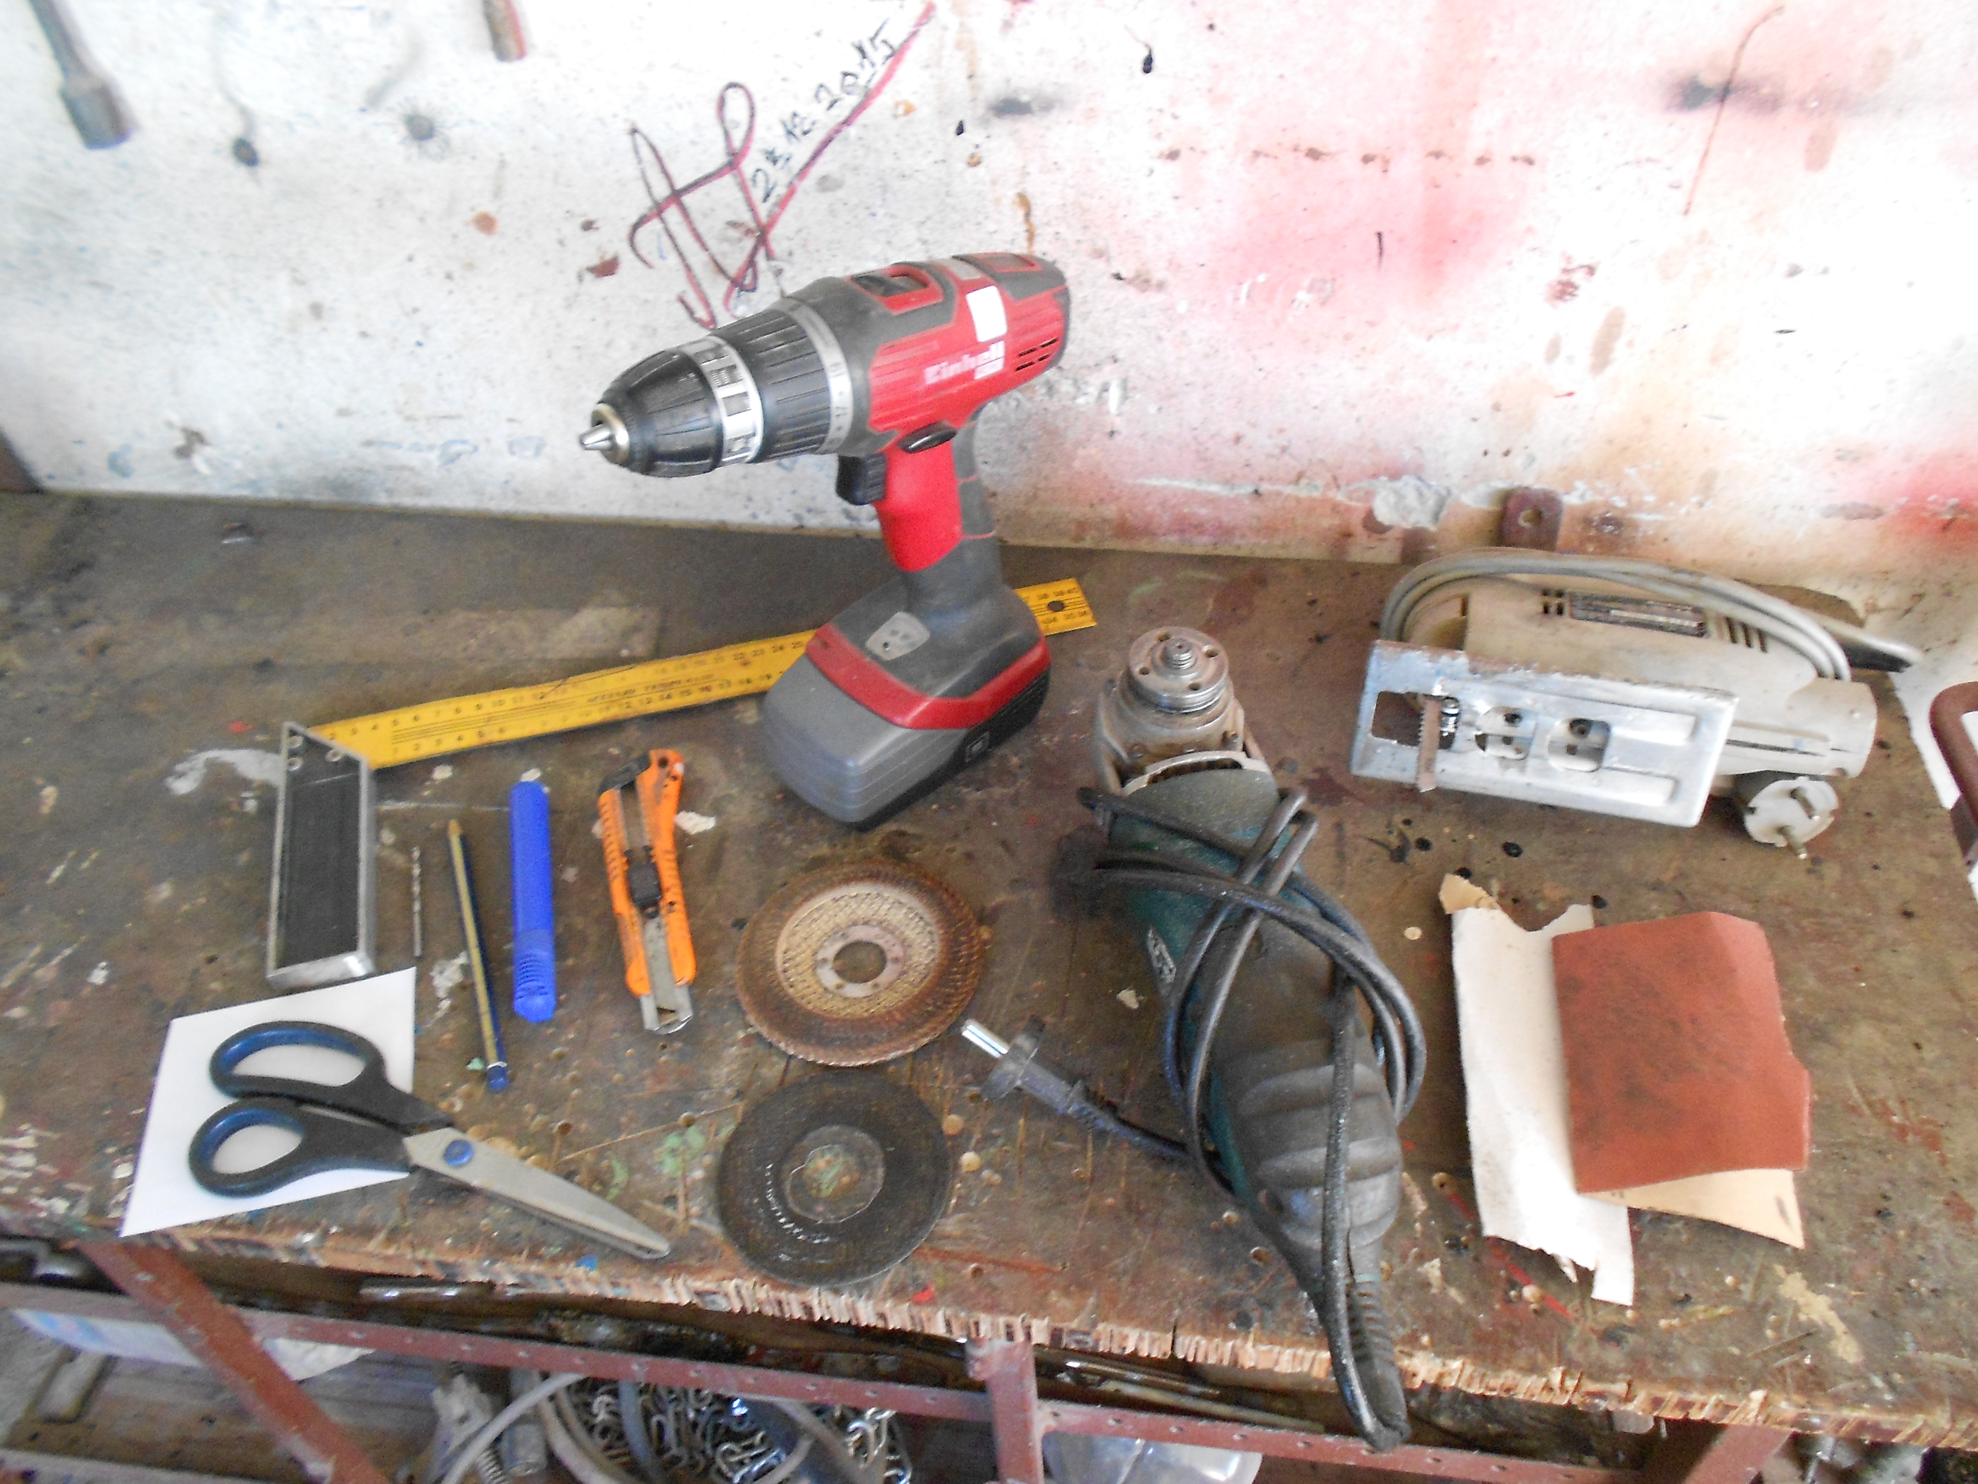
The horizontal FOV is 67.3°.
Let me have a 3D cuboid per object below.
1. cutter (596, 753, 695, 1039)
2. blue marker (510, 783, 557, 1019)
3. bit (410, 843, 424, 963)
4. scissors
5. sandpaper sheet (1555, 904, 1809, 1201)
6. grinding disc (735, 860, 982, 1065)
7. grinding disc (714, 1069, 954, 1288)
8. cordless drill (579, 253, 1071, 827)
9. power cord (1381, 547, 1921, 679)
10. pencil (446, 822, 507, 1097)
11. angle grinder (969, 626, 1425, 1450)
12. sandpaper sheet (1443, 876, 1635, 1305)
[{"bbox_3d":[-0.148,0.062,0.657,0.040,0.017,0.158,-11,48,-9],"label":"cutter"},{"bbox_3d":[-0.201,0.066,0.654,0.018,0.018,0.134,-10,48,-8],"label":"blue marker"},{"bbox_3d":[-0.254,0.071,0.660,0.004,0.004,0.065,-12,48,-10],"label":"bit"},{"bbox_3d":[-0.216,0.161,0.571,0.208,0.013,0.071,14,49,13],"label":"scissors"},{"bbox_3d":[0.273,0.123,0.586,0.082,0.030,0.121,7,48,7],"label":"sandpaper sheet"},{"bbox_3d":[-0.055,0.091,0.633,0.105,0.012,0.105,0,48,0],"label":"grinding disc"},{"bbox_3d":[-0.059,0.165,0.569,0.089,0.007,0.089,0,48,0],"label":"grinding disc"},{"bbox_3d":[-0.053,-0.081,0.630,0.224,0.248,0.074,-35,56,-27],"label":"cordless drill"},{"bbox_3d":[0.315,-0.055,0.697,0.258,0.062,0.075,9,48,9],"label":"power cord"},{"bbox_3d":[-0.222,0.088,0.641,0.007,0.007,0.150,-16,49,-13],"label":"pencil"},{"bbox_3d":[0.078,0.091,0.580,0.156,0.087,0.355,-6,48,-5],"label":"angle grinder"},{"bbox_3d":[0.220,0.129,0.594,0.063,0.012,0.187,5,48,6],"label":"sandpaper sheet"}]

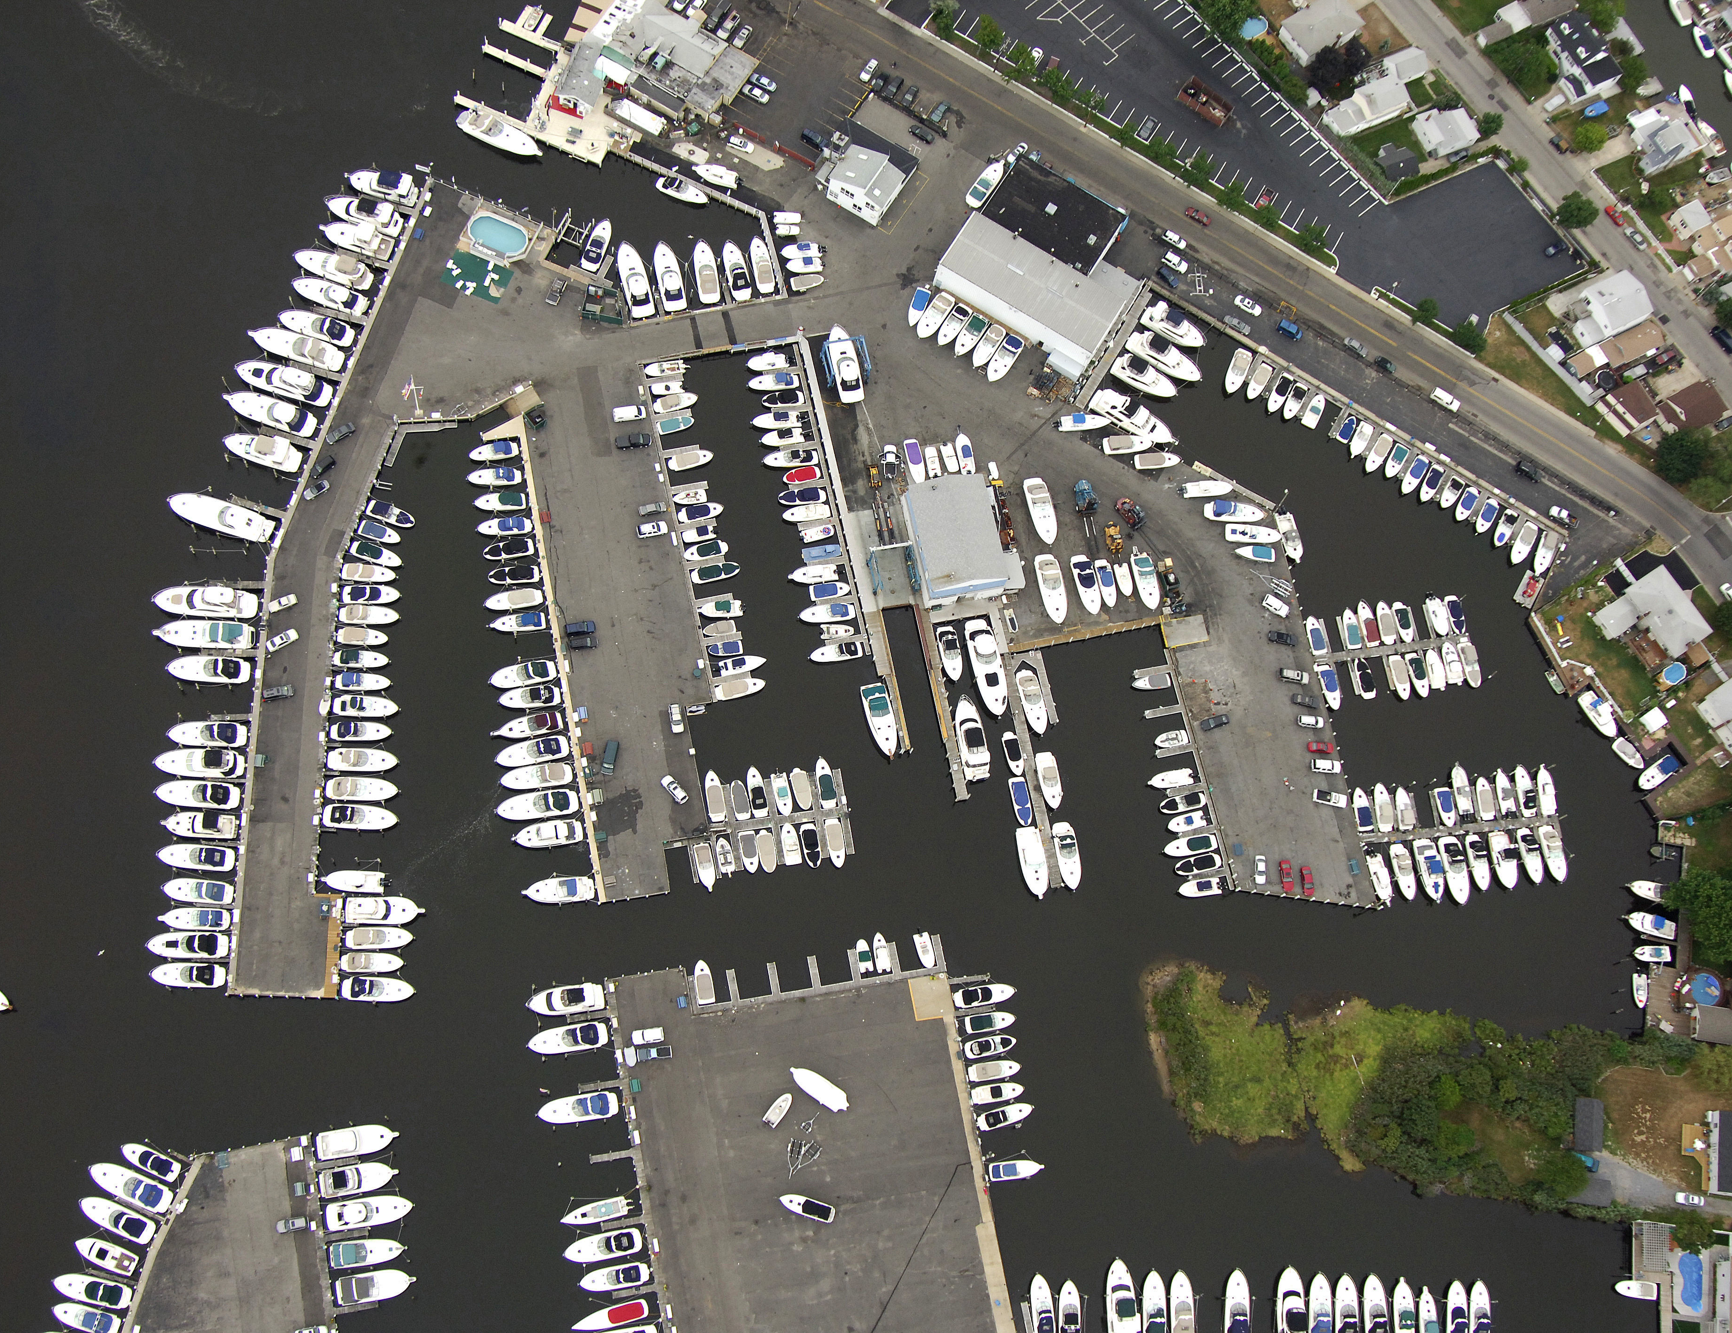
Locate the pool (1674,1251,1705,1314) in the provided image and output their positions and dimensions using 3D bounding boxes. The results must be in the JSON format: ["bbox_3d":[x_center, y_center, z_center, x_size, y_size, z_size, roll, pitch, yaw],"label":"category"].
[{"bbox_3d":[130.420,97.660,317.540,4.360,1.600,8.550,10,72,-3],"label":"pool"}]

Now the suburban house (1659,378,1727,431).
[{"bbox_3d":[145.943,-45.595,353.643,11.823,5.000,6.352,-25,75,-15],"label":"suburban house"}]

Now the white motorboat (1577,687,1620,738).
[{"bbox_3d":[125.580,8.430,342.770,3.940,3.700,8.380,-30,78,-14],"label":"white motorboat"}]

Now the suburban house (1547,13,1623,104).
[{"bbox_3d":[135.500,-115.580,380.090,8.680,7.800,14.590,-26,77,-14],"label":"suburban house"}]

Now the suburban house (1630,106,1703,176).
[{"bbox_3d":[149.270,-99.790,375.730,14.250,7.020,10.940,-26,77,-15],"label":"suburban house"}]

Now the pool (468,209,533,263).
[{"bbox_3d":[-62.353,-73.068,340.924,10.073,1.400,7.184,24,69,3],"label":"pool"}]

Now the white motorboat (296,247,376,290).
[{"bbox_3d":[-90.420,-68.430,341.160,13.950,4.900,3.960,19,72,0],"label":"white motorboat"}]

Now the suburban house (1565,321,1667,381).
[{"bbox_3d":[133.097,-56.022,355.819,18.529,5.300,5.494,-23,74,-14],"label":"suburban house"}]

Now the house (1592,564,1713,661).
[{"bbox_3d":[136.790,-7.700,347.970,16.510,4.900,14.570,-30,78,-14],"label":"house"}]

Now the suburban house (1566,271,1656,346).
[{"bbox_3d":[133.930,-64.660,362.930,15.650,5.020,9.330,-28,77,-15],"label":"suburban house"}]

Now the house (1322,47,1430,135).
[{"bbox_3d":[95.290,-107.210,371.880,23.380,6.020,9.930,-26,77,-15],"label":"house"}]

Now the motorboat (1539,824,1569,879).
[{"bbox_3d":[113.230,30.780,329.200,3.210,2.610,9.540,-6,72,-9],"label":"motorboat"}]

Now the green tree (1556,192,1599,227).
[{"bbox_3d":[130.510,-83.340,368.400,7.120,5.820,7.120,2,71,-7],"label":"green tree"}]

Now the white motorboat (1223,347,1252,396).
[{"bbox_3d":[65.070,-51.430,350.970,3.110,2.510,9.240,23,70,1],"label":"white motorboat"}]

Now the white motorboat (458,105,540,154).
[{"bbox_3d":[-62.960,-92.916,347.575,16.285,4.200,4.800,29,69,4],"label":"white motorboat"}]

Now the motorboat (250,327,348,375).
[{"bbox_3d":[-93.777,-53.285,329.189,15.790,4.200,4.400,17,69,0],"label":"motorboat"}]

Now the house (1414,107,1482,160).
[{"bbox_3d":[106.848,-99.256,368.896,9.737,5.000,8.131,-22,74,-14],"label":"house"}]

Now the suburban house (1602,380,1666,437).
[{"bbox_3d":[134.222,-45.628,351.935,7.676,5.600,7.505,-26,75,-15],"label":"suburban house"}]

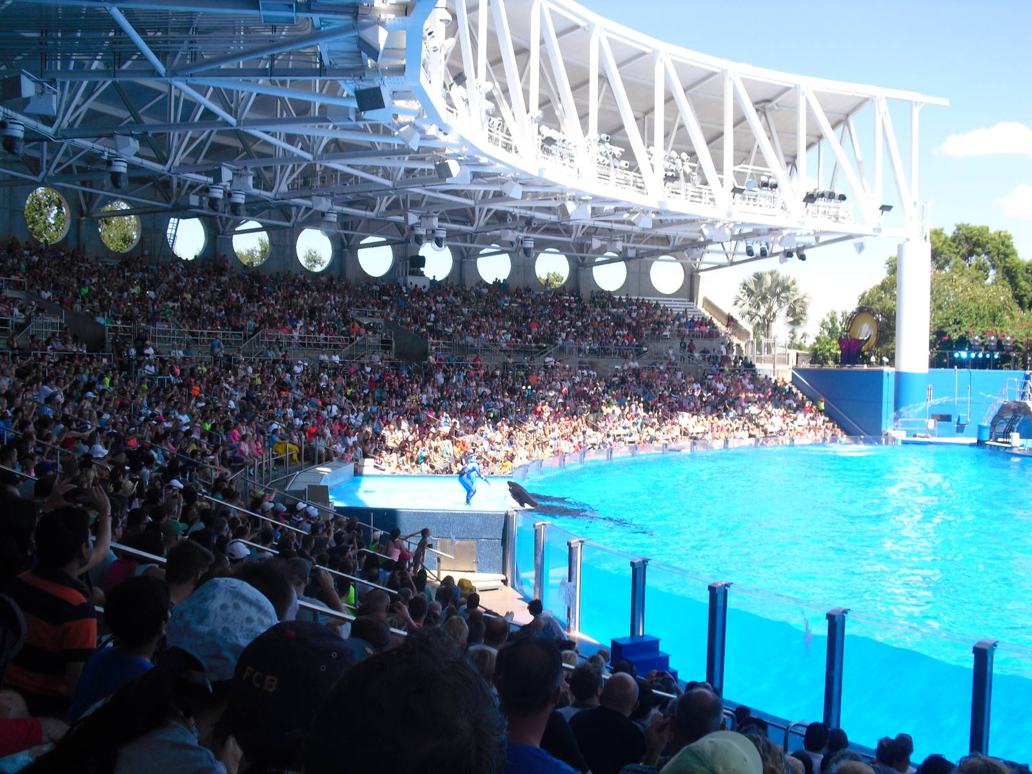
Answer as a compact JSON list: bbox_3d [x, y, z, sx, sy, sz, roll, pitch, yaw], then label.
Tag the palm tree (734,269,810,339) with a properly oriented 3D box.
[{"bbox_3d":[21.704,-6.050,91.000,6.400,7.800,6.300,1,0,13],"label":"palm tree"}]

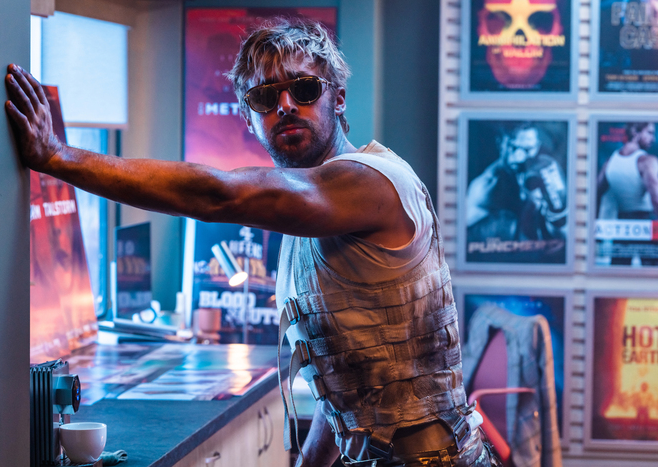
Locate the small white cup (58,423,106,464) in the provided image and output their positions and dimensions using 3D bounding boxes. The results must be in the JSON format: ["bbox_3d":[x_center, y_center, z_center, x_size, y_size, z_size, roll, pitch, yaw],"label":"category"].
[{"bbox_3d":[-0.421,0.361,3.500,0.081,0.062,0.081,1,4,0],"label":"small white cup"}]

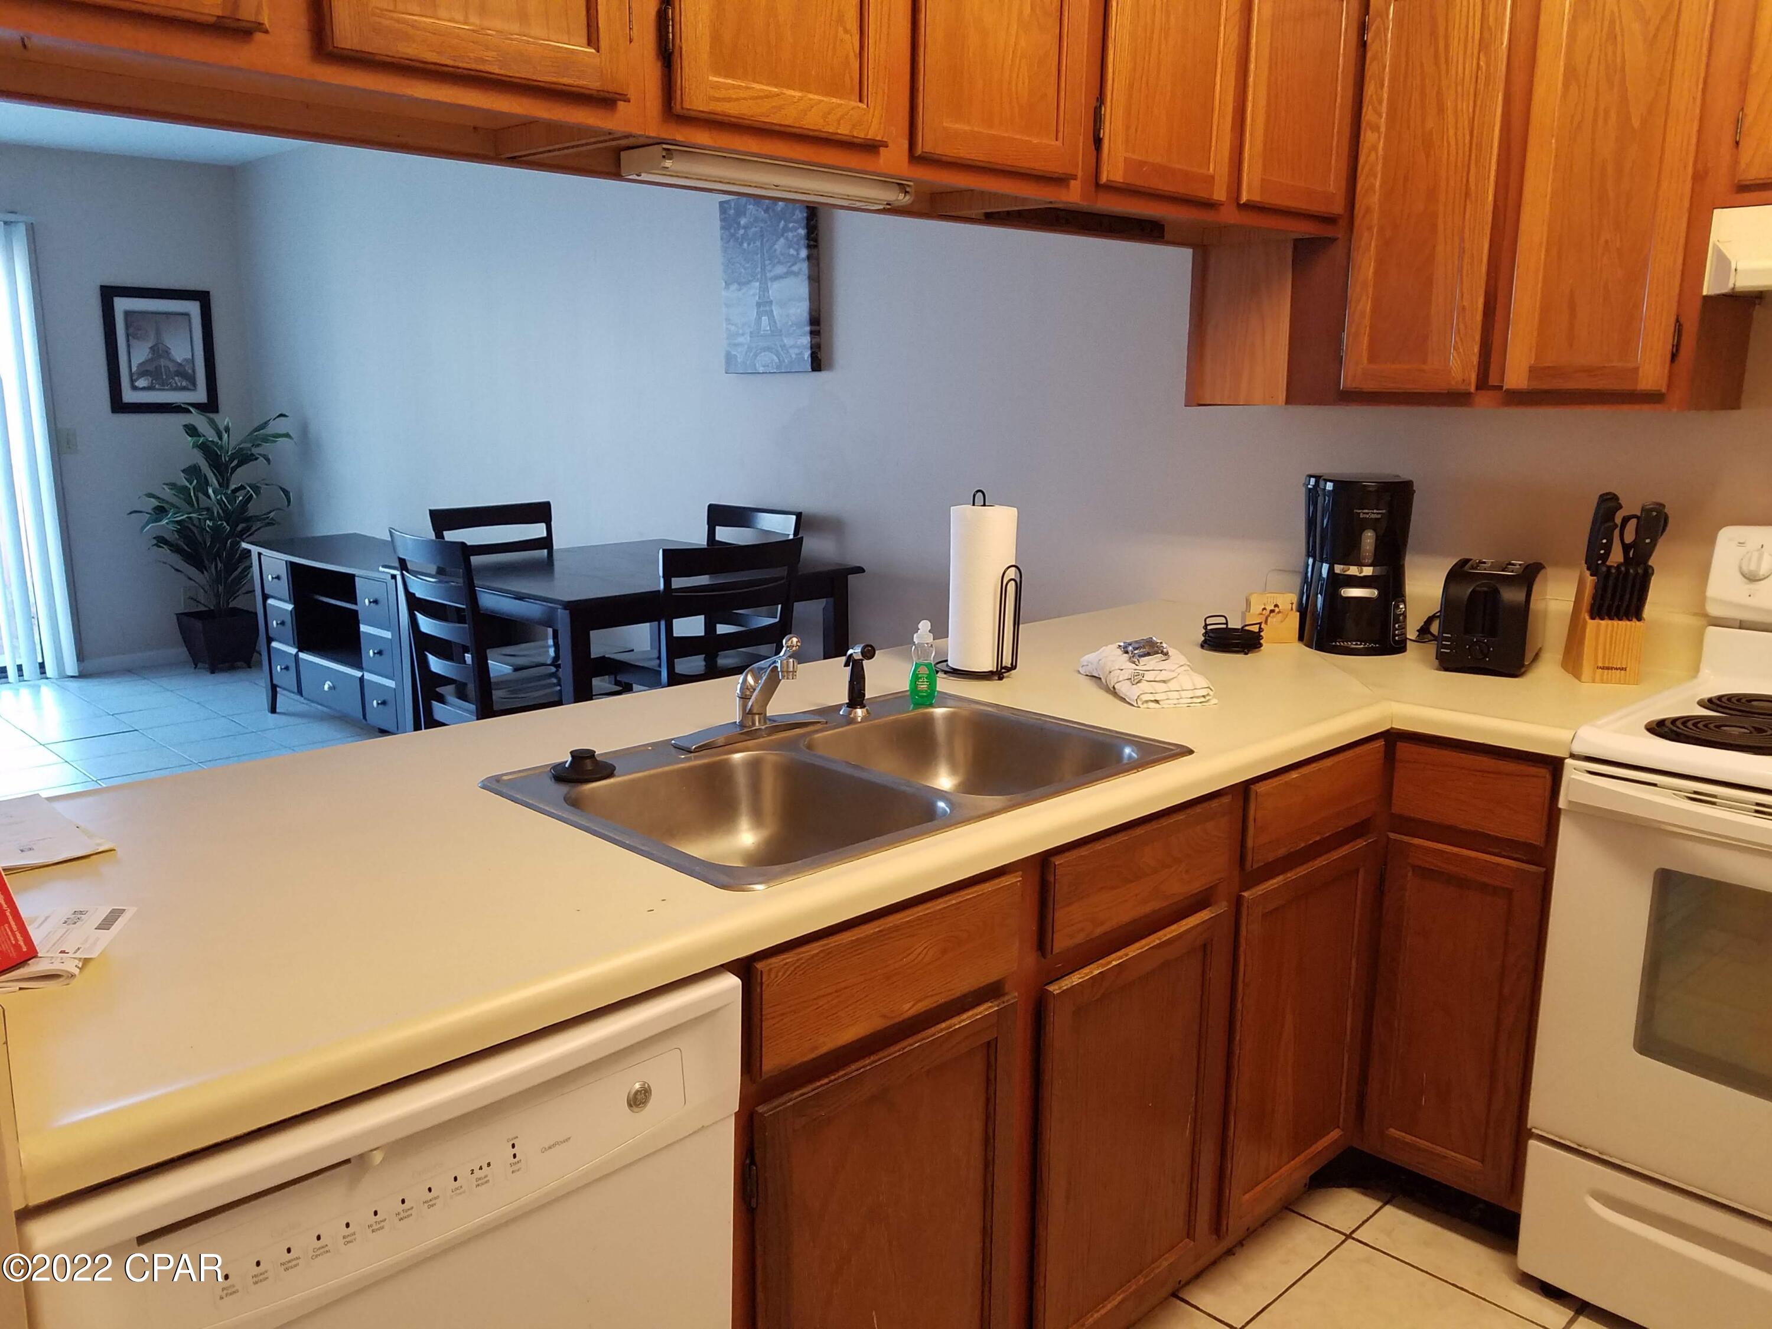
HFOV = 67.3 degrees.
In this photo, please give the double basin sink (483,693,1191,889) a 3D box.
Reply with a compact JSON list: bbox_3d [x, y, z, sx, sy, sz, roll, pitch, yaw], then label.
[{"bbox_3d":[-0.045,0.220,1.822,0.838,0.180,0.557,-10,16,-43],"label":"double basin sink"}]

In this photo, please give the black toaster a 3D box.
[{"bbox_3d":[1.150,-0.092,2.515,0.158,0.182,0.280,7,13,31],"label":"black toaster"}]

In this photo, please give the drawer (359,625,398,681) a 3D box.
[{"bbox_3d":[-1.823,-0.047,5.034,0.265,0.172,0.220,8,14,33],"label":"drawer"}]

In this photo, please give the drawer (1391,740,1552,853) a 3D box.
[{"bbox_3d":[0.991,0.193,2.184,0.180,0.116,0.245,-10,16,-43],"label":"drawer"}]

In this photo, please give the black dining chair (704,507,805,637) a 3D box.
[{"bbox_3d":[-0.601,0.045,4.223,0.500,1.045,0.465,-10,16,-43],"label":"black dining chair"}]

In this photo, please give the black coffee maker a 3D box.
[{"bbox_3d":[0.937,-0.207,2.694,0.188,0.335,0.250,2,11,8],"label":"black coffee maker"}]

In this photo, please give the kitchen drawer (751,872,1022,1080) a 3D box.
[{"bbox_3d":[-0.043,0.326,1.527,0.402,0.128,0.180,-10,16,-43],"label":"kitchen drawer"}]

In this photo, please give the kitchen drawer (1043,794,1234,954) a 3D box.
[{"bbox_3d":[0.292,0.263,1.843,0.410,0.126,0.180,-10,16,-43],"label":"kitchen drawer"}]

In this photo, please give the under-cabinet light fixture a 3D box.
[{"bbox_3d":[-0.152,-0.670,1.850,0.440,0.033,0.084,-10,16,-43],"label":"under-cabinet light fixture"}]

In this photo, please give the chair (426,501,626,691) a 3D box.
[{"bbox_3d":[-1.109,0.031,4.281,0.500,1.045,0.445,11,16,43],"label":"chair"}]

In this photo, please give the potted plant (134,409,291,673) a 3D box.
[{"bbox_3d":[-3.382,-0.625,6.722,0.770,1.340,0.770,-10,16,-43],"label":"potted plant"}]

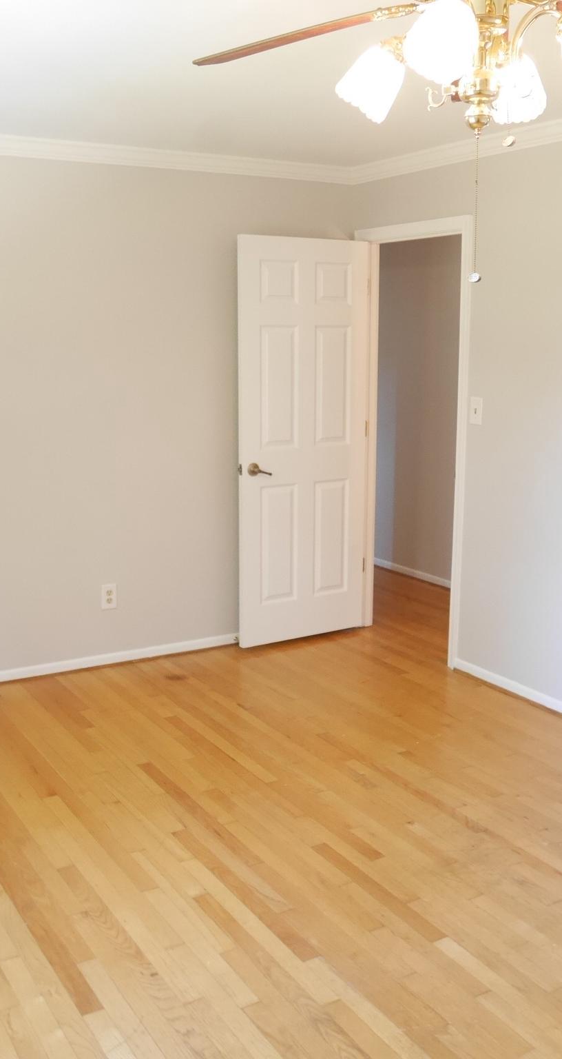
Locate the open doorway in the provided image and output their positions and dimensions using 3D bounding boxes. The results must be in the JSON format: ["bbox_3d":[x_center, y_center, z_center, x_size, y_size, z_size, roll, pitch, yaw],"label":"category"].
[{"bbox_3d":[0.661,-0.443,4.953,0.120,2.104,0.891,-7,13,-30],"label":"open doorway"}]

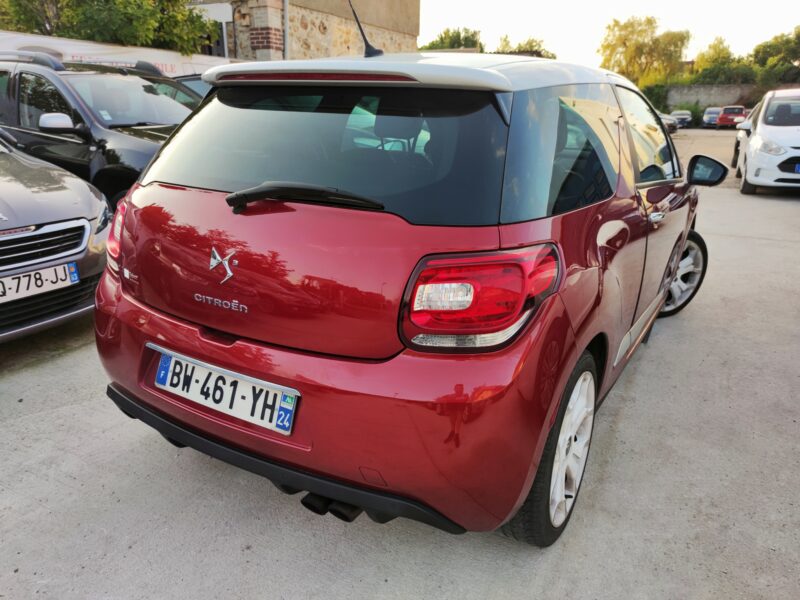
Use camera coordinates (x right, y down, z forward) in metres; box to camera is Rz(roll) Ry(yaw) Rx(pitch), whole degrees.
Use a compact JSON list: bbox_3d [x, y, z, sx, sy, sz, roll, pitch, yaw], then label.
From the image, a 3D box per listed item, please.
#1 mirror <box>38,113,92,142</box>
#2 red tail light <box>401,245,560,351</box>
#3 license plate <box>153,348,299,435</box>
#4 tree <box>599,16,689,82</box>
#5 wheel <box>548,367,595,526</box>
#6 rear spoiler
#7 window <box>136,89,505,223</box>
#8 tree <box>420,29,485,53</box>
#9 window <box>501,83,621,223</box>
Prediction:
[{"bbox_3d":[-2.714,-1.399,4.500,0.200,0.190,0.280,12,21,30],"label":"mirror"},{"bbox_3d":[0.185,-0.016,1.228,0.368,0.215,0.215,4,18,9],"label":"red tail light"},{"bbox_3d":[-0.482,0.236,1.488,0.520,0.110,0.015,12,5,30],"label":"license plate"},{"bbox_3d":[19.835,-18.618,45.000,7.500,8.350,7.500,1,18,0],"label":"tree"},{"bbox_3d":[0.449,0.425,1.680,0.170,0.460,0.460,12,20,30],"label":"wheel"},{"bbox_3d":[-0.223,-0.653,1.608,1.130,0.100,0.280,12,20,30],"label":"rear spoiler"},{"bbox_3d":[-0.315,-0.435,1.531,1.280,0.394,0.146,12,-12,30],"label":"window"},{"bbox_3d":[4.097,-18.375,45.000,5.500,6.958,5.500,1,18,0],"label":"tree"},{"bbox_3d":[0.512,-0.449,1.556,0.110,0.375,0.930,-3,13,39],"label":"window"}]

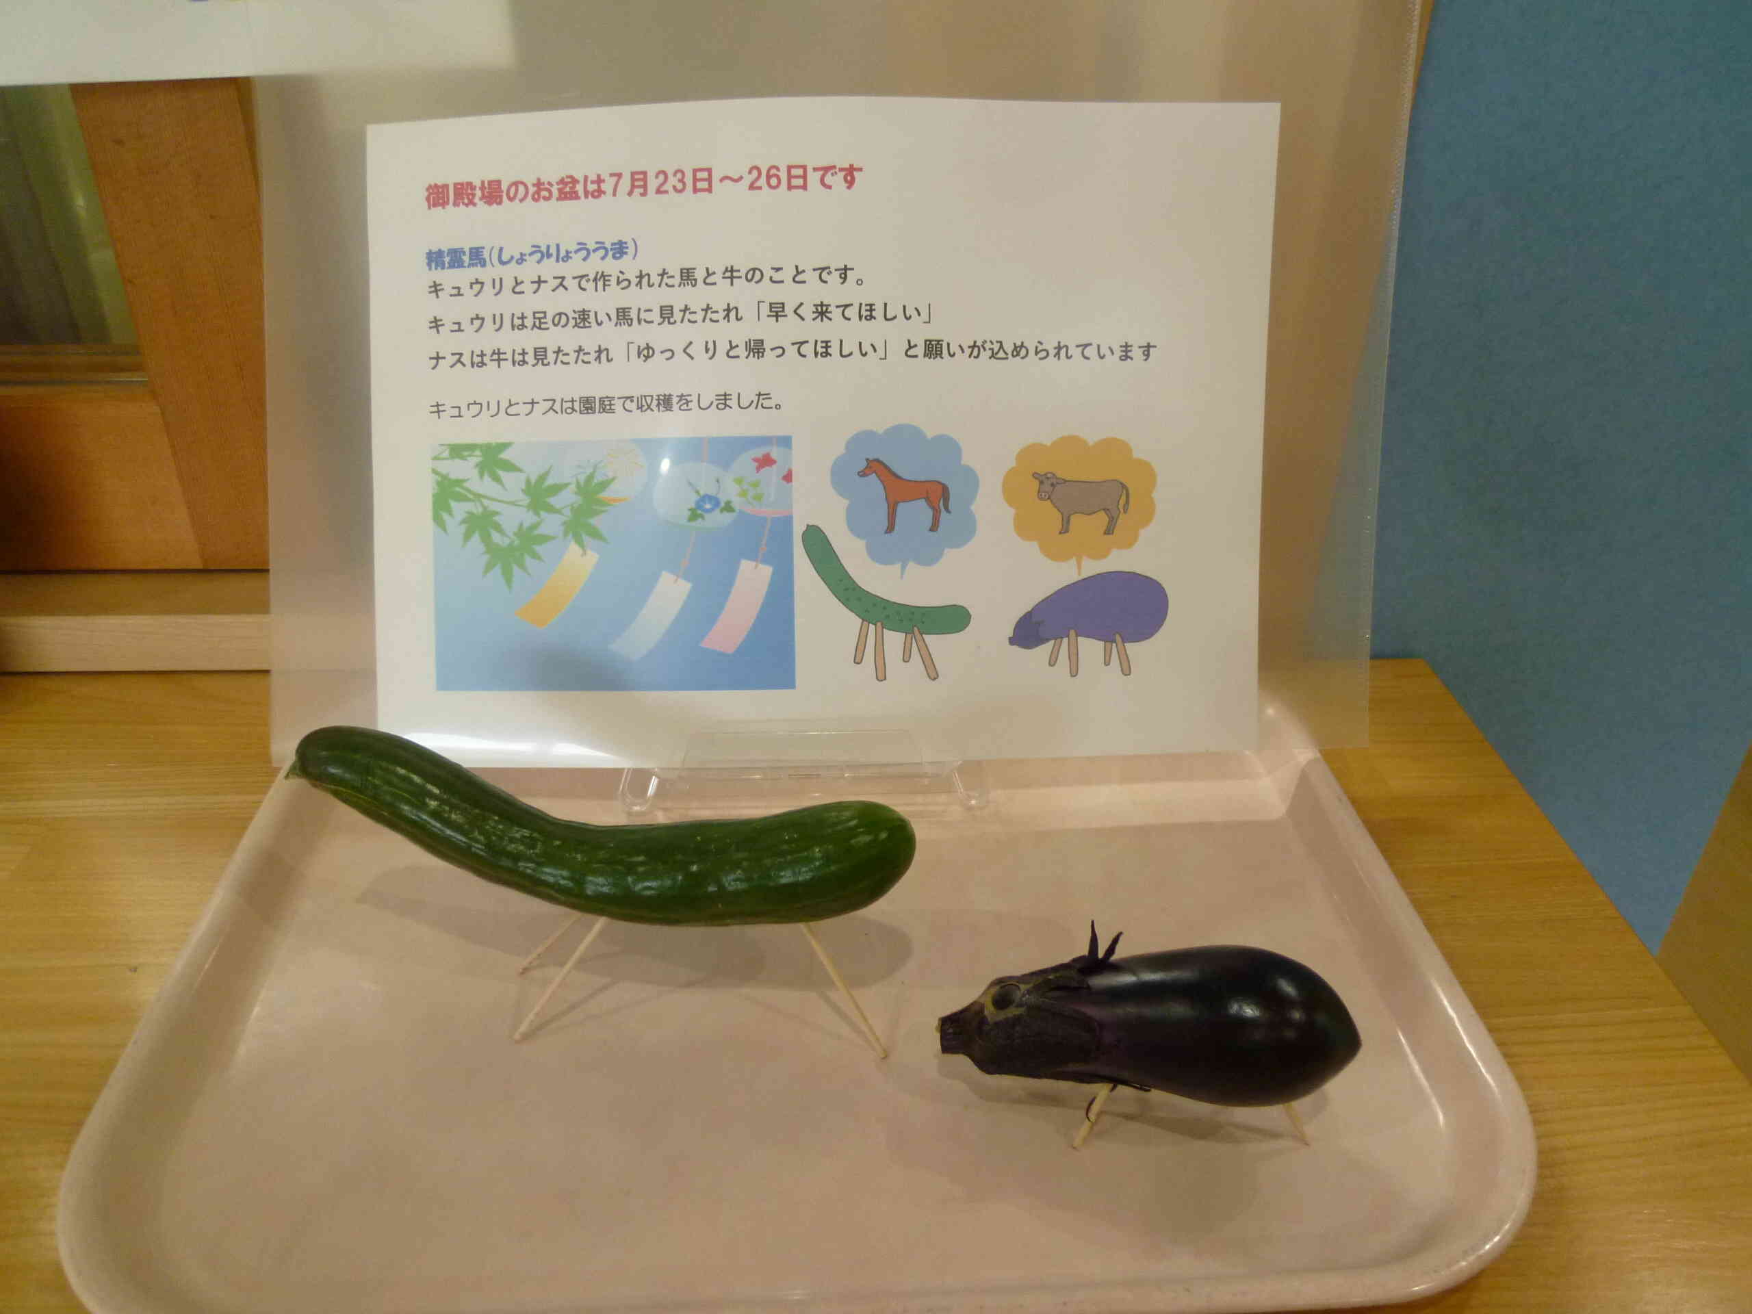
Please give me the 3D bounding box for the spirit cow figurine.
[{"bbox_3d":[0.071,0.092,0.308,0.110,0.070,0.042,0,32,-1],"label":"spirit cow figurine"}]

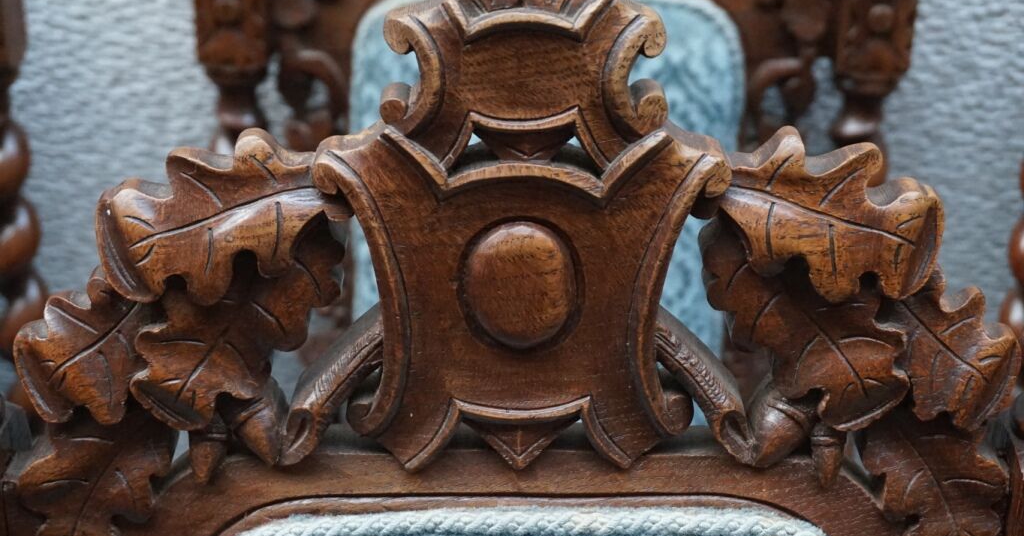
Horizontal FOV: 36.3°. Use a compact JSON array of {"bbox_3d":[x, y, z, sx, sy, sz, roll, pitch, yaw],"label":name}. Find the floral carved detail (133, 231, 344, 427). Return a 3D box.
[{"bbox_3d":[-0.123,0.029,0.711,0.090,0.089,0.036,0,20,0],"label":"floral carved detail"}]

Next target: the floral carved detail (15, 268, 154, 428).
[{"bbox_3d":[-0.193,0.036,0.709,0.057,0.066,0.036,0,20,0],"label":"floral carved detail"}]

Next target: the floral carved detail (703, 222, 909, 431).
[{"bbox_3d":[0.131,0.026,0.710,0.088,0.091,0.036,0,20,0],"label":"floral carved detail"}]

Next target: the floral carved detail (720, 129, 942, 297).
[{"bbox_3d":[0.137,-0.024,0.682,0.091,0.072,0.036,0,20,0],"label":"floral carved detail"}]

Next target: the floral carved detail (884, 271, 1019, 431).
[{"bbox_3d":[0.199,0.038,0.710,0.054,0.068,0.036,0,20,0],"label":"floral carved detail"}]

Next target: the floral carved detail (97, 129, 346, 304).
[{"bbox_3d":[-0.124,-0.022,0.682,0.105,0.072,0.036,0,20,0],"label":"floral carved detail"}]

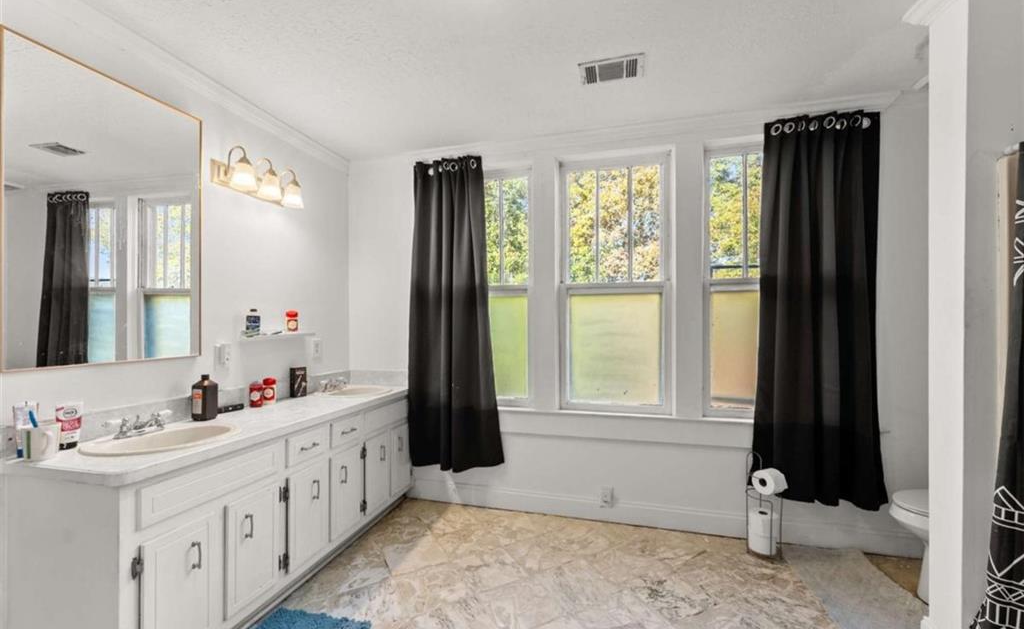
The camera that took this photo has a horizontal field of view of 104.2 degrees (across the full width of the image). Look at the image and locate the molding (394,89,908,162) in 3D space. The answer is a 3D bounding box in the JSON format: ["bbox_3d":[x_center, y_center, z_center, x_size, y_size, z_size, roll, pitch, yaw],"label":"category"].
[{"bbox_3d":[0.560,-1.117,2.495,3.070,0.095,0.070,-1,-1,15],"label":"molding"}]

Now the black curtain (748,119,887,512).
[{"bbox_3d":[1.633,-0.018,2.148,0.632,2.075,0.120,-1,-1,15],"label":"black curtain"}]

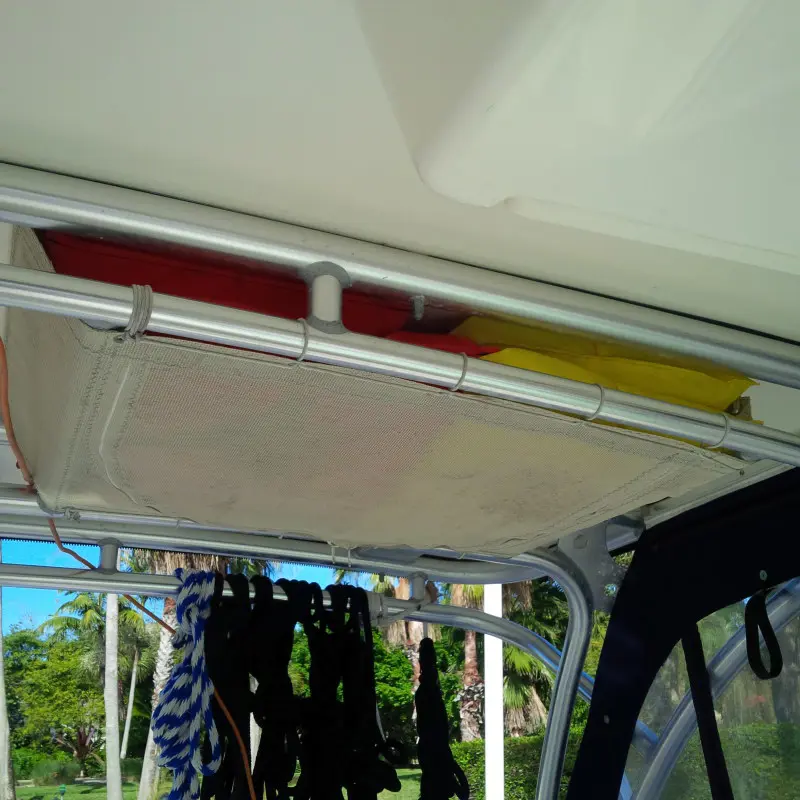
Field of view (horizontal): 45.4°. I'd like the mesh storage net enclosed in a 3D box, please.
[{"bbox_3d":[-0.073,0.052,1.422,0.977,0.155,0.745,9,-23,-20],"label":"mesh storage net"}]

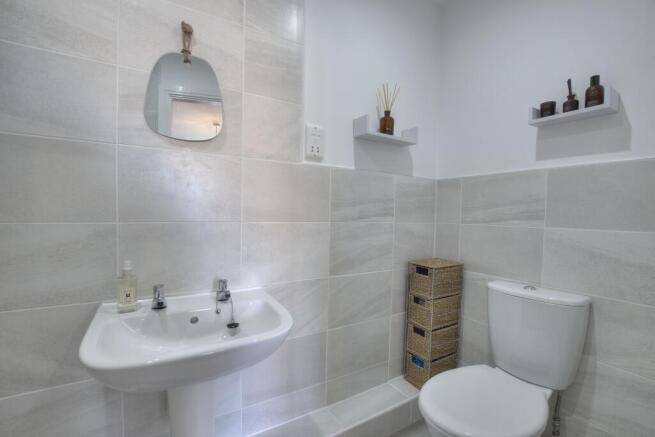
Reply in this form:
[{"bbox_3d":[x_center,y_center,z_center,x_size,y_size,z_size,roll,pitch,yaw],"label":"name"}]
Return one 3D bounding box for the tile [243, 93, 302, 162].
[{"bbox_3d":[-0.221,-0.364,1.138,0.253,0.252,0.009,0,2,-30],"label":"tile"}]

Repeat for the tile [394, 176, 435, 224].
[{"bbox_3d":[0.503,-0.103,1.556,0.338,0.252,0.010,0,1,-30],"label":"tile"}]

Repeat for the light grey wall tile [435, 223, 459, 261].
[{"bbox_3d":[0.694,0.151,1.576,0.010,0.247,0.158,1,1,-30],"label":"light grey wall tile"}]

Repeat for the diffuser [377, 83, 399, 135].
[{"bbox_3d":[0.304,-0.544,1.363,0.100,0.263,0.085,0,2,-30],"label":"diffuser"}]

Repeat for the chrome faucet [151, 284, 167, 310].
[{"bbox_3d":[-0.529,0.249,0.856,0.046,0.073,0.085,1,1,-30],"label":"chrome faucet"}]

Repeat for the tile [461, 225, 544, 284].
[{"bbox_3d":[0.831,0.160,1.335,0.010,0.247,0.391,1,1,-30],"label":"tile"}]

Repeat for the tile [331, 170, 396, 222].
[{"bbox_3d":[0.183,-0.101,1.376,0.393,0.247,0.010,1,1,-30],"label":"tile"}]

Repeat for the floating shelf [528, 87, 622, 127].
[{"bbox_3d":[0.932,-0.414,1.049,0.100,0.070,0.242,0,1,-30],"label":"floating shelf"}]

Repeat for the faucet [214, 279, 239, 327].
[{"bbox_3d":[-0.361,0.299,0.967,0.061,0.155,0.090,0,1,-30],"label":"faucet"}]

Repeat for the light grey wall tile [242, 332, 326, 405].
[{"bbox_3d":[-0.178,0.651,1.198,0.396,0.252,0.009,0,2,-30],"label":"light grey wall tile"}]

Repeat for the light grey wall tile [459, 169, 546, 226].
[{"bbox_3d":[0.842,-0.096,1.344,0.009,0.252,0.396,0,2,-30],"label":"light grey wall tile"}]

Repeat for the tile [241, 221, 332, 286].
[{"bbox_3d":[-0.169,0.144,1.186,0.396,0.252,0.009,0,2,-30],"label":"tile"}]

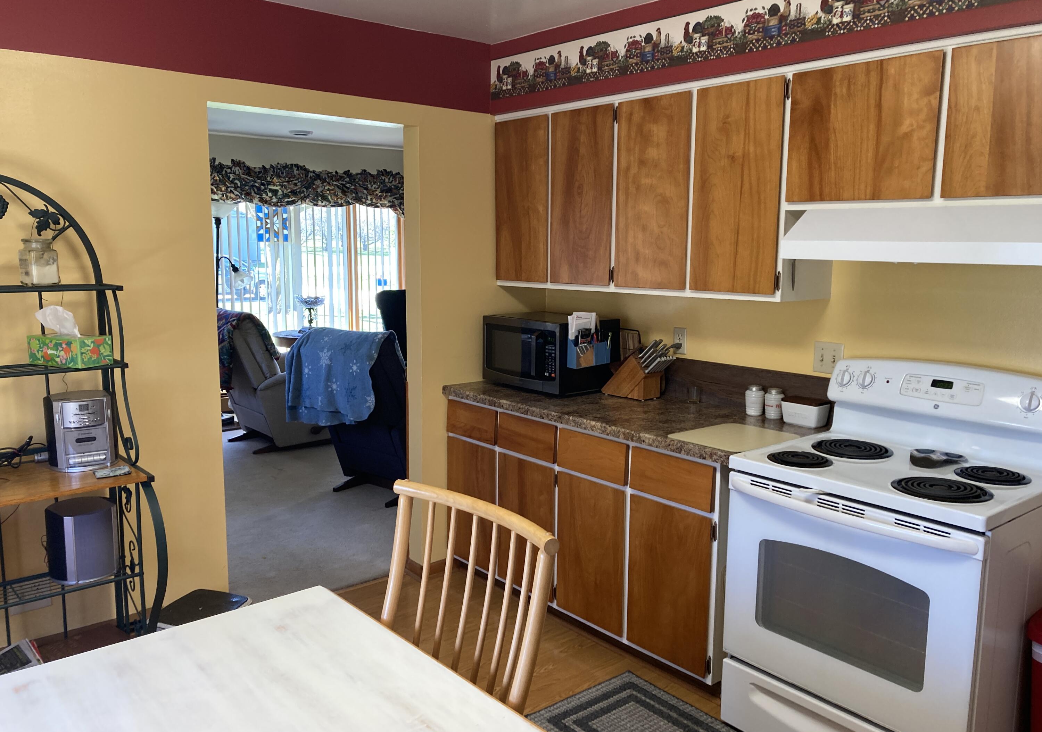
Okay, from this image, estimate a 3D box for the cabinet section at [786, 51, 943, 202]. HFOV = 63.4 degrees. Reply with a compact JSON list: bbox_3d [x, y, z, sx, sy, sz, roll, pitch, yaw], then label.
[{"bbox_3d":[1.175,-0.739,2.723,0.337,0.426,0.491,-7,11,-40],"label":"cabinet section"}]

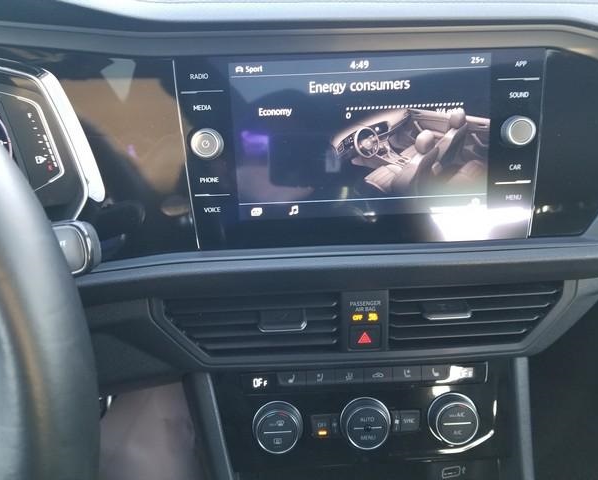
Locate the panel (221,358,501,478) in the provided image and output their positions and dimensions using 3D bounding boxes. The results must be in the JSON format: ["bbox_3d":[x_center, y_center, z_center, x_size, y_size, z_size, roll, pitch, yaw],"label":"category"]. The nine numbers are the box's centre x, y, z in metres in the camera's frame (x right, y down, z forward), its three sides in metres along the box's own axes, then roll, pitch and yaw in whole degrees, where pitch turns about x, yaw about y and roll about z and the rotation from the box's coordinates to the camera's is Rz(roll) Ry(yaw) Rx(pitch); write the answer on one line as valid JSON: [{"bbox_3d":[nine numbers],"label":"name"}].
[{"bbox_3d":[0.043,0.123,0.340,0.200,0.071,0.025,-2,2,-1],"label":"panel"}]

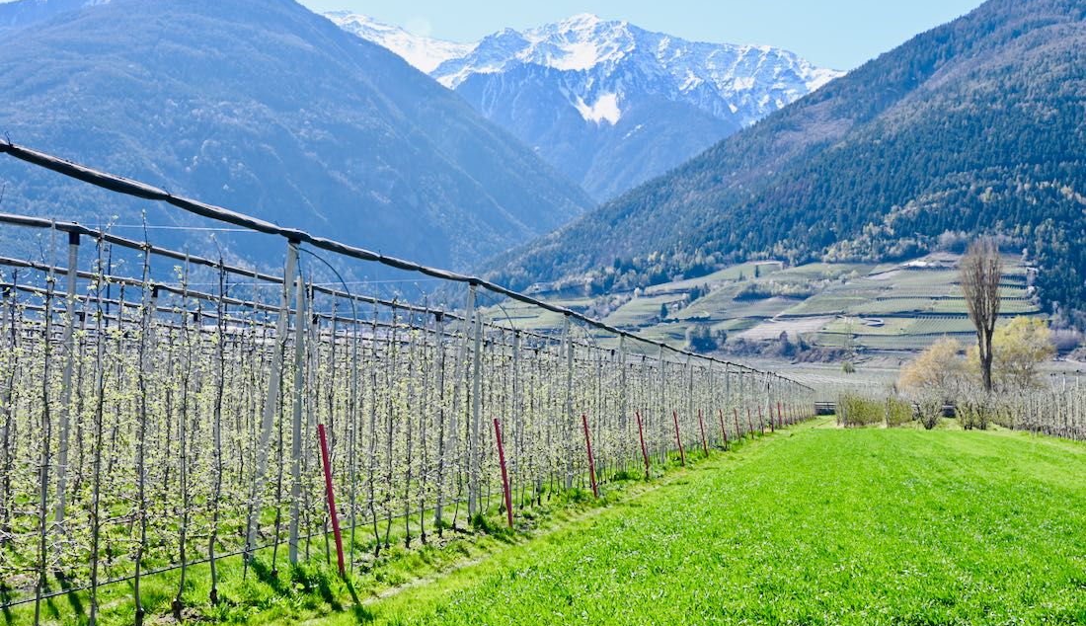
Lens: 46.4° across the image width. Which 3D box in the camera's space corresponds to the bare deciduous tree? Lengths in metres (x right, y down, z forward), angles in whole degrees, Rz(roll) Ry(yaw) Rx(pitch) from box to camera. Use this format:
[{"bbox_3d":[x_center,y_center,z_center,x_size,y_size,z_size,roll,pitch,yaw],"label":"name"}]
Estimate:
[{"bbox_3d":[43.551,1.277,125.624,4.200,17.650,4.200,-1,-4,14],"label":"bare deciduous tree"}]

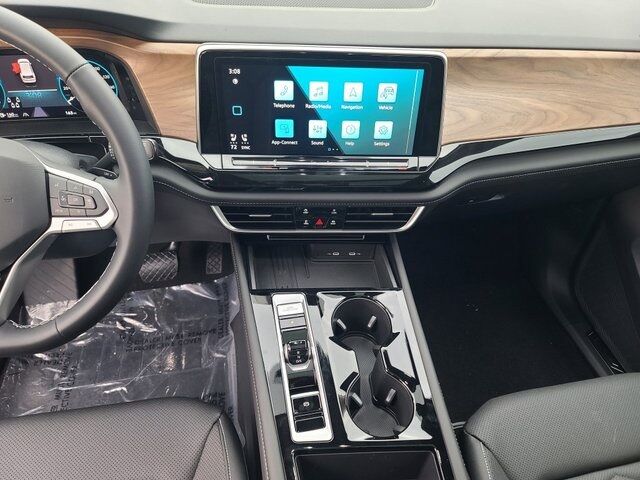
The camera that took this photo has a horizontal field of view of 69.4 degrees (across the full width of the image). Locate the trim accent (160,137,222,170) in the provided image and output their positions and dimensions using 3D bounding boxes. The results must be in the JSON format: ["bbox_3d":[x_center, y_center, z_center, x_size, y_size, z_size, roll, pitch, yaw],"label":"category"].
[{"bbox_3d":[-0.189,-0.129,0.687,0.085,0.046,0.035,0,31,-3],"label":"trim accent"}]

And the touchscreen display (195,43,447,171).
[{"bbox_3d":[0.003,-0.187,0.671,0.339,0.172,0.030,0,31,-3],"label":"touchscreen display"}]

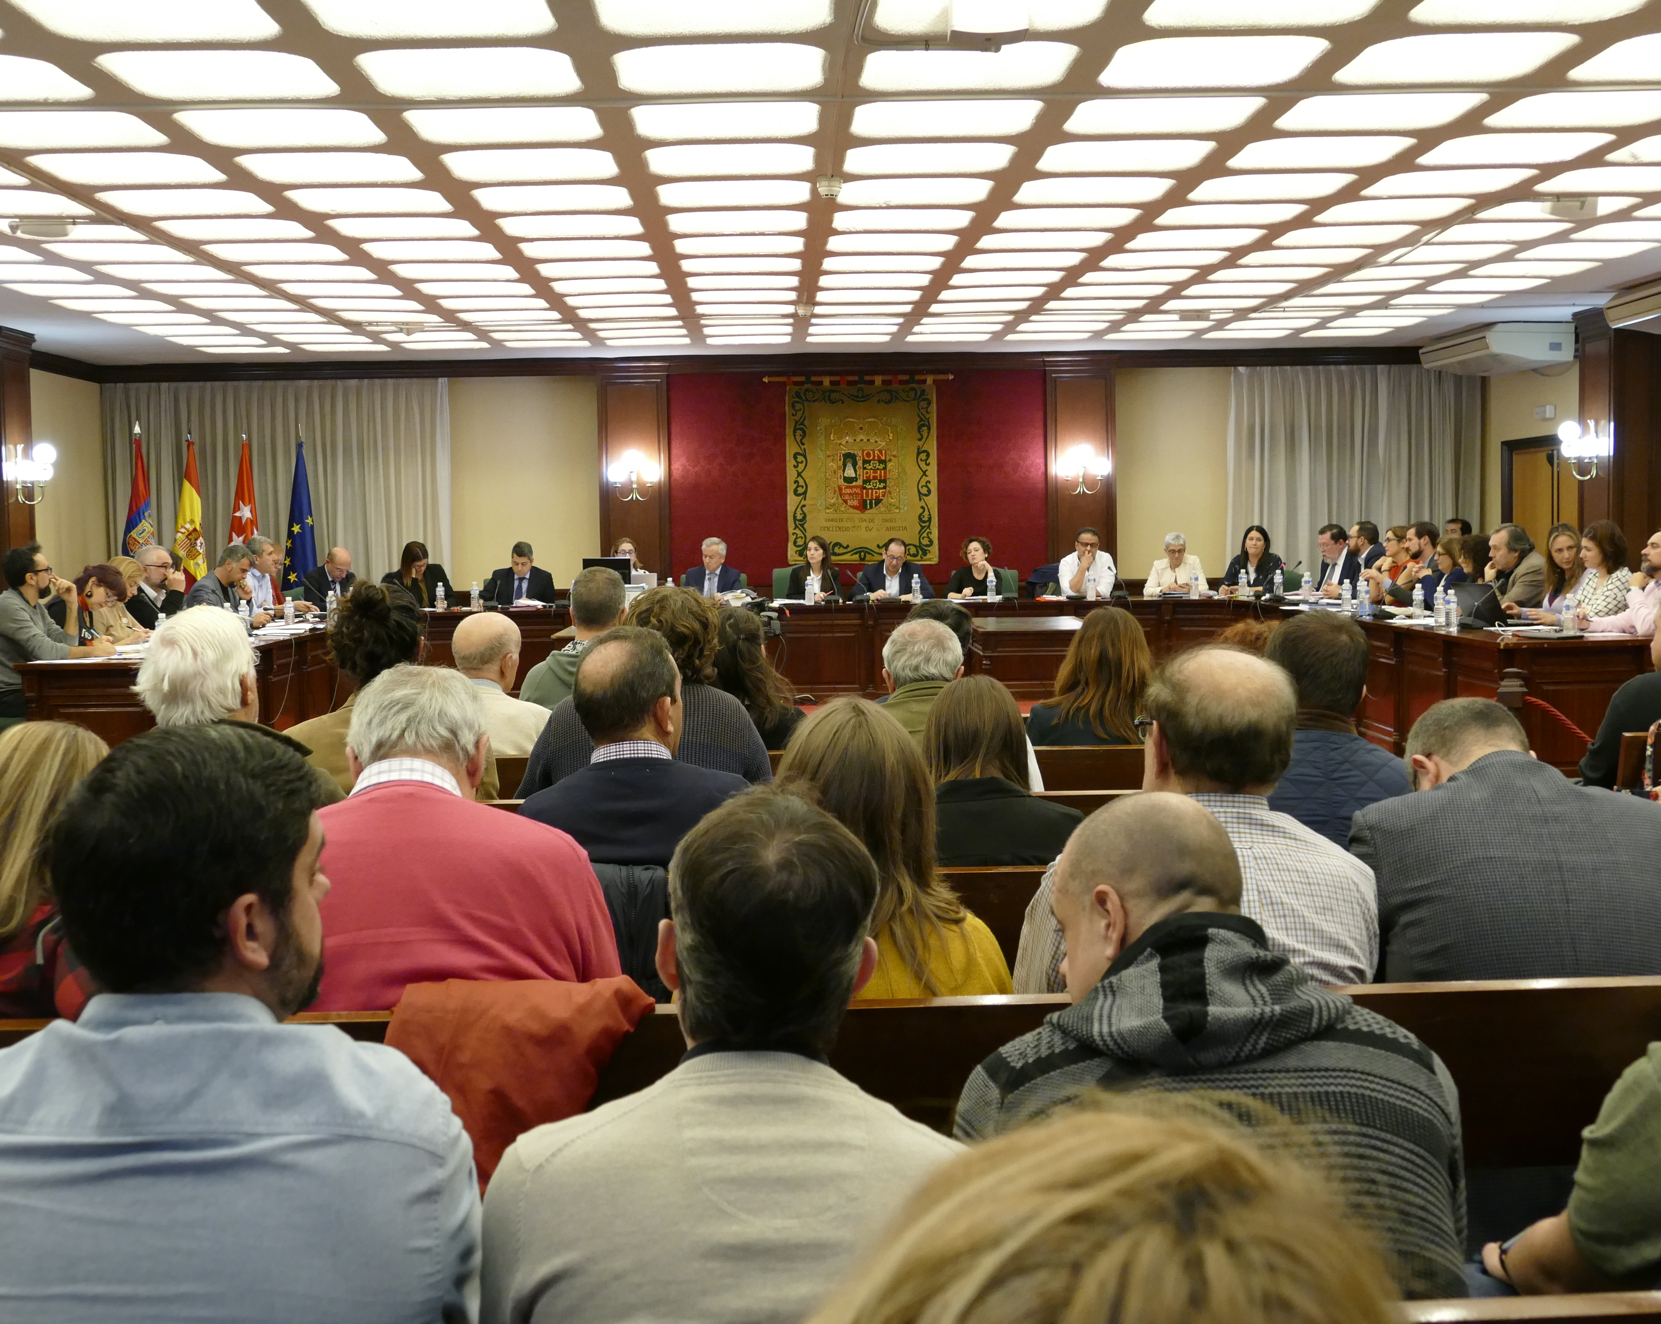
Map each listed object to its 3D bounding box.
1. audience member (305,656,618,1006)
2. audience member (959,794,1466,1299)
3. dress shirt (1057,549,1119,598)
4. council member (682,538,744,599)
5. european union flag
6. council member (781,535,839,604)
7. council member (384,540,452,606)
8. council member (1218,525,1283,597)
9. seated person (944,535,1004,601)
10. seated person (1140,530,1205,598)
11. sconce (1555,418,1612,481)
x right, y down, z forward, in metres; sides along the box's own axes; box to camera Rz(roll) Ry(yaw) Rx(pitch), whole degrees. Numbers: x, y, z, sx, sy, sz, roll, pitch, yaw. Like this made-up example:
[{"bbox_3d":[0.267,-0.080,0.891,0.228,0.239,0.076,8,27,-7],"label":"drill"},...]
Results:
[{"bbox_3d":[-0.558,0.586,2.890,0.550,1.180,0.820,-1,4,0],"label":"audience member"},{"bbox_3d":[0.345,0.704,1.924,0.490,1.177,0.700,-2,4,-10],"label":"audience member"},{"bbox_3d":[2.009,-0.563,15.418,0.480,0.609,0.420,-1,4,0],"label":"dress shirt"},{"bbox_3d":[-0.857,-0.271,14.796,0.500,1.290,0.750,-1,4,-2],"label":"council member"},{"bbox_3d":[-4.244,-1.082,15.888,0.300,1.380,0.220,-1,4,-2],"label":"european union flag"},{"bbox_3d":[-0.114,-0.282,14.818,0.480,1.280,0.750,-1,4,-2],"label":"council member"},{"bbox_3d":[-3.331,-0.339,16.018,0.500,1.297,0.750,-2,4,-15],"label":"council member"},{"bbox_3d":[3.275,-0.435,15.366,0.500,1.253,0.780,-1,4,7],"label":"council member"},{"bbox_3d":[1.076,-0.302,14.853,0.480,1.270,0.750,-1,4,-2],"label":"seated person"},{"bbox_3d":[2.673,-0.398,15.349,0.490,1.205,0.780,-1,4,1],"label":"seated person"},{"bbox_3d":[5.163,-1.458,13.671,0.270,0.430,0.400,-1,4,-2],"label":"sconce"}]

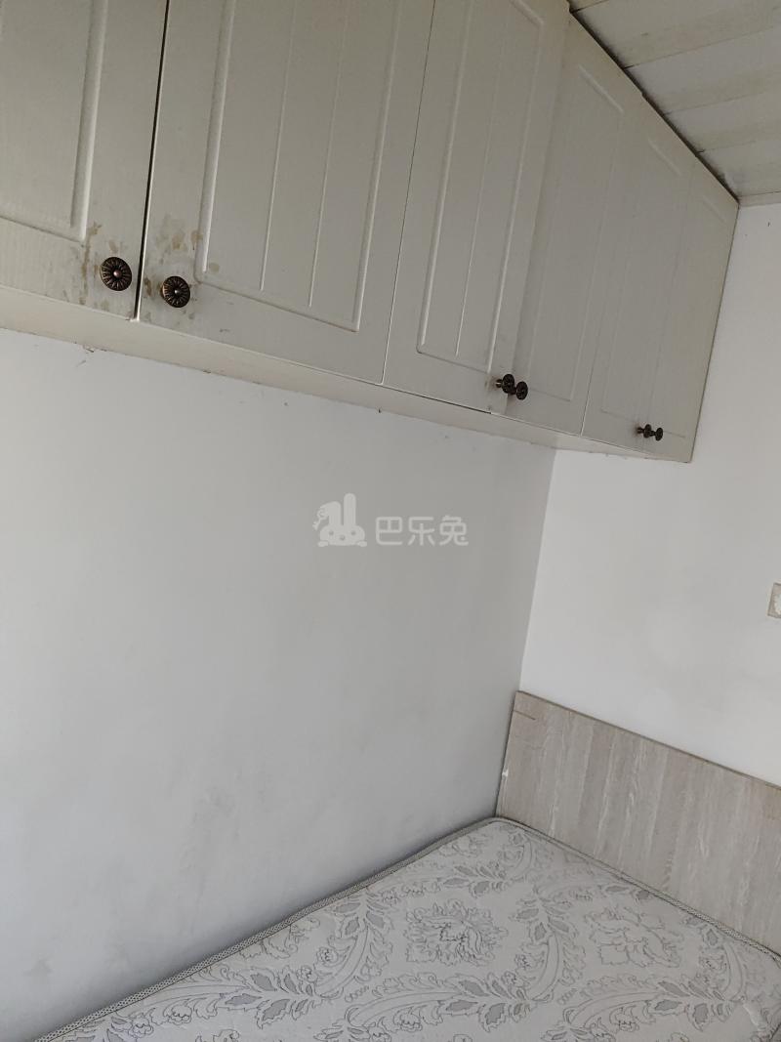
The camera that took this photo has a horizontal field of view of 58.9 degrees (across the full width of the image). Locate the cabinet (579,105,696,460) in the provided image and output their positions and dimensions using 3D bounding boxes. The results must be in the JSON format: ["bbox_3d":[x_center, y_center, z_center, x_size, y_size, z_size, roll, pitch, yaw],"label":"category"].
[{"bbox_3d":[0.428,-0.573,1.751,0.441,0.730,0.326,13,7,42],"label":"cabinet"}]

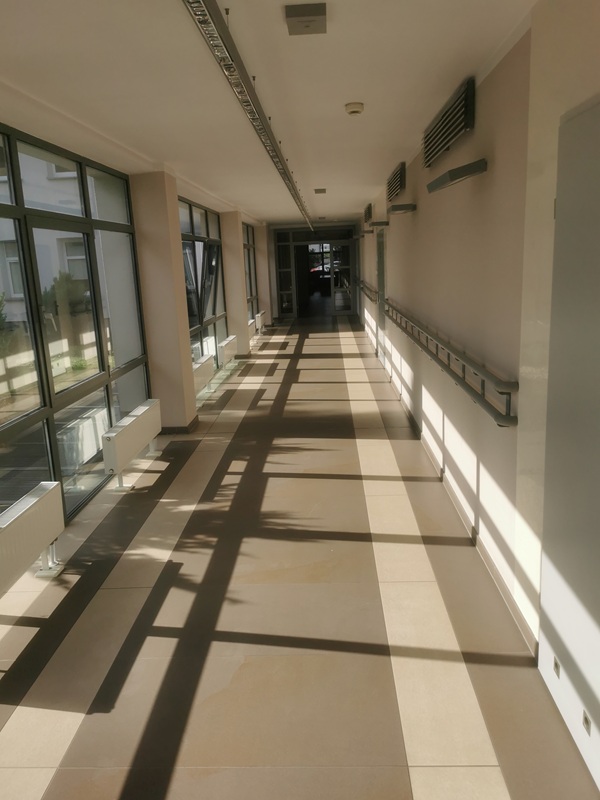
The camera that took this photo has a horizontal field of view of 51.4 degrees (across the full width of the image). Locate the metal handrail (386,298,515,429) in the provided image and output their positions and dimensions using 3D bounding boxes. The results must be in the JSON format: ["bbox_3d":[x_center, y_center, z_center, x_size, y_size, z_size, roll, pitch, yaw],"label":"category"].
[{"bbox_3d":[1.026,-0.609,5.442,0.090,0.200,5.640,-2,13,3],"label":"metal handrail"}]

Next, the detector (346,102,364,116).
[{"bbox_3d":[0.336,-1.782,3.832,0.107,0.055,0.107,-2,13,3],"label":"detector"}]

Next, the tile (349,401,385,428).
[{"bbox_3d":[0.712,0.146,6.723,0.295,0.010,1.210,-2,13,3],"label":"tile"}]

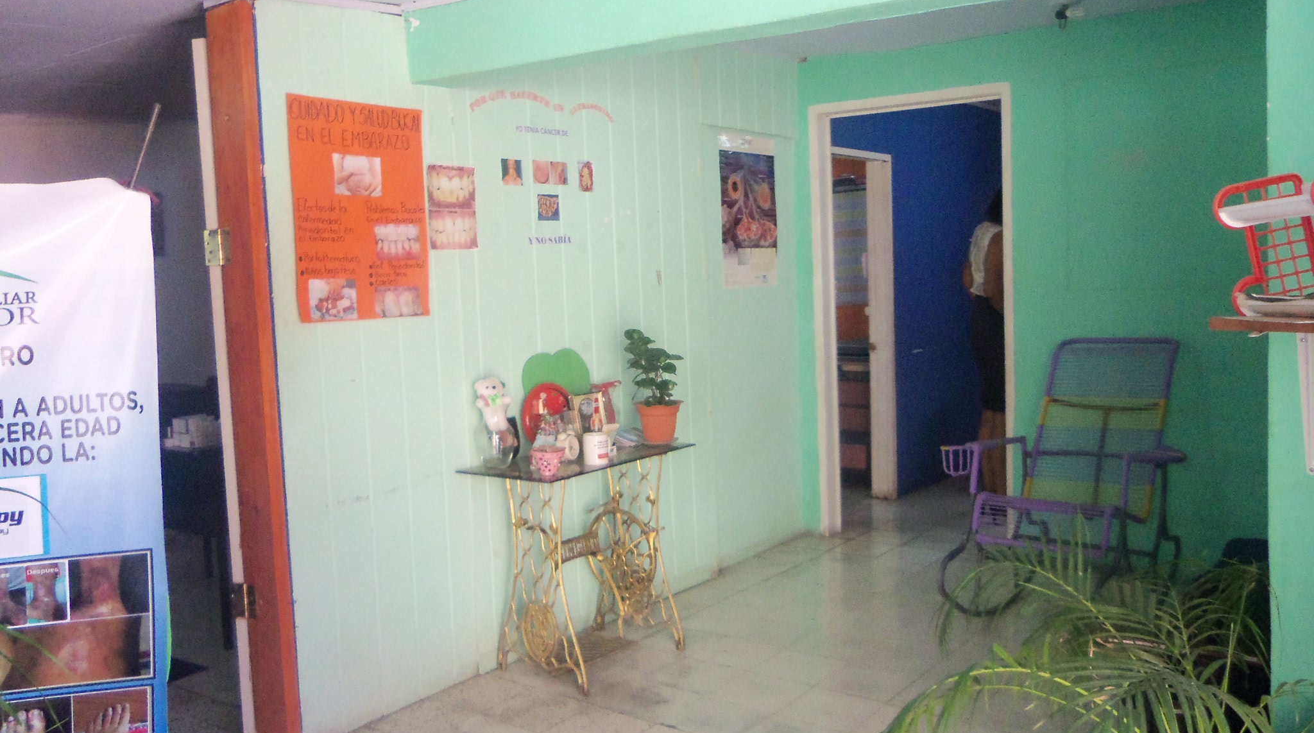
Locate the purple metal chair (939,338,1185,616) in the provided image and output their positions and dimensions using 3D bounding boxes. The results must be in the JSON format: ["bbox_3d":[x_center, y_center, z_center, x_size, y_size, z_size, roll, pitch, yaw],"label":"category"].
[{"bbox_3d":[1.564,0.468,4.115,0.781,1.034,1.044,3,8,43],"label":"purple metal chair"}]

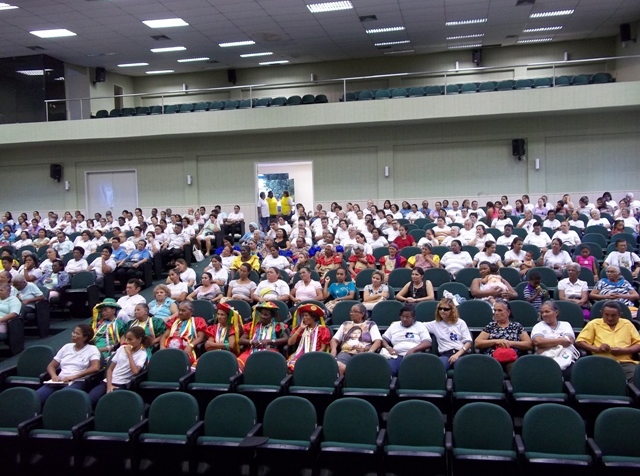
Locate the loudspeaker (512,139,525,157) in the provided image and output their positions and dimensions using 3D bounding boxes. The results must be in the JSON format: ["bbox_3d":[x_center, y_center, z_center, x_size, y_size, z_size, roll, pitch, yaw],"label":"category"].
[{"bbox_3d":[5.947,-2.707,17.697,0.310,0.500,0.290,1,4,41],"label":"loudspeaker"}]

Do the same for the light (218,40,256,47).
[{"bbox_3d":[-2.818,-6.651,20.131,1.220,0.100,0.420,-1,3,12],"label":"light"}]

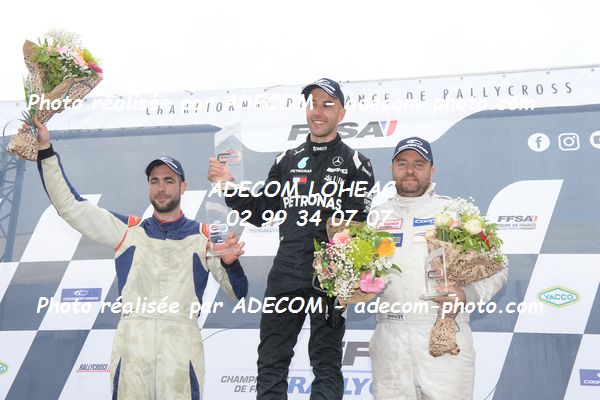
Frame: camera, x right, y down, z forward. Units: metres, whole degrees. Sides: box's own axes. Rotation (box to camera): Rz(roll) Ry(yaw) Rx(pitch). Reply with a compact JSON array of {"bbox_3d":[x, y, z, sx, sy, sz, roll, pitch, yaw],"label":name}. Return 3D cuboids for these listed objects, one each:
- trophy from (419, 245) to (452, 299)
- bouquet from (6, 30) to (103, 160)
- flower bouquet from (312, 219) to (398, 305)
[{"bbox_3d":[0.507,0.273,2.970,0.115,0.197,0.060,-6,-6,6],"label":"trophy"},{"bbox_3d":[-1.075,-0.447,3.420,0.370,0.570,0.330,23,6,-18],"label":"bouquet"},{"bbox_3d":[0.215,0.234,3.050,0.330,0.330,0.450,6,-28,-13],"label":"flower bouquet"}]

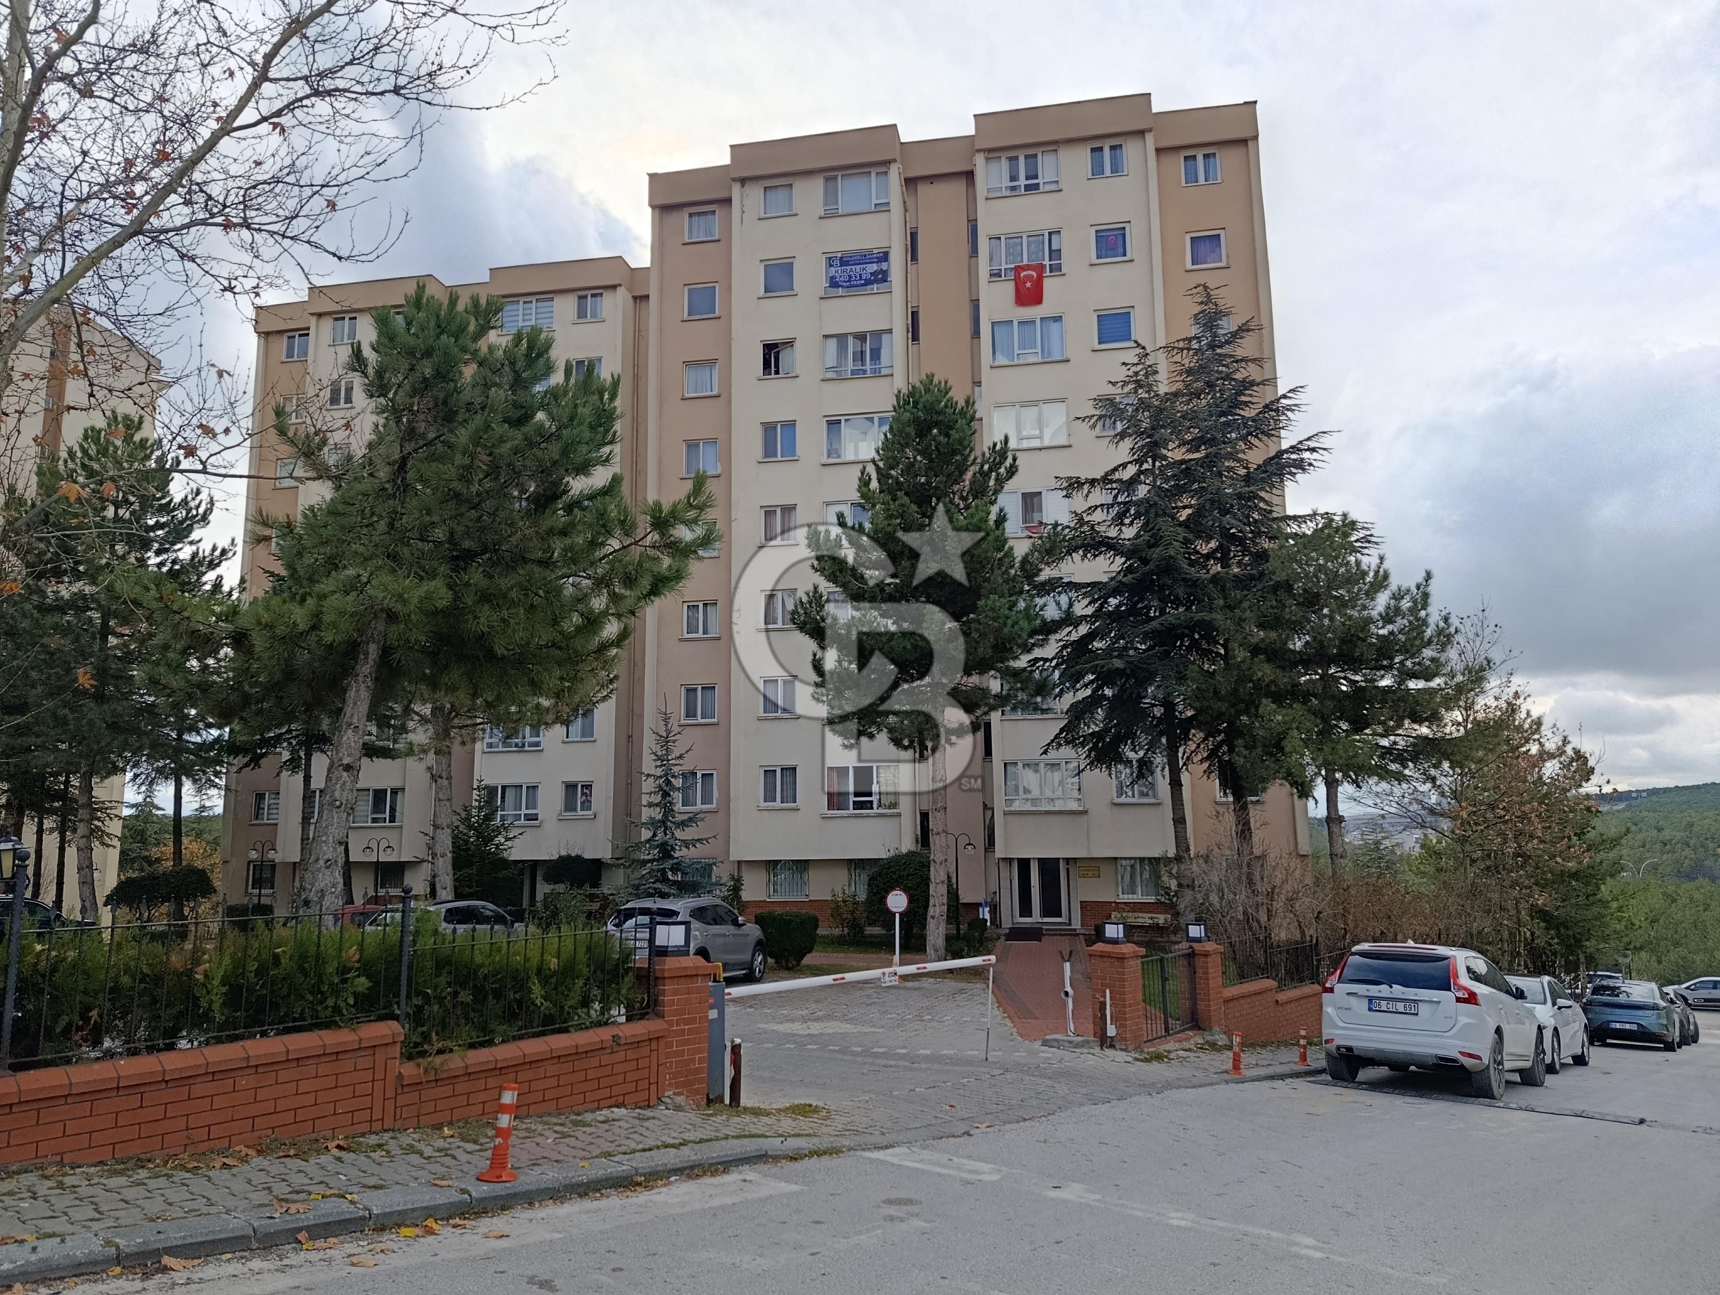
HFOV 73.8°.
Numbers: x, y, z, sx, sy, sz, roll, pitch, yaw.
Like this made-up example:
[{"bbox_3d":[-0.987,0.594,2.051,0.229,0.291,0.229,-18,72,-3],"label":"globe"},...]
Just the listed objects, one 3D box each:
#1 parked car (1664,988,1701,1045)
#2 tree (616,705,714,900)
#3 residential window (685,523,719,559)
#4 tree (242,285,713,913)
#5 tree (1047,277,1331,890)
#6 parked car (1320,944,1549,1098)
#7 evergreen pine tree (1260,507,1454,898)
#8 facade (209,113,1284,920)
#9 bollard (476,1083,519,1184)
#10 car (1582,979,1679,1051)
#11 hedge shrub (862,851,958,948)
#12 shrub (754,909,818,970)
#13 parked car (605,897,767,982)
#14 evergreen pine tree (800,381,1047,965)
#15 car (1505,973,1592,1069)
[{"bbox_3d":[23.012,10.619,33.200,1.810,1.530,4.400,-8,-19,38],"label":"parked car"},{"bbox_3d":[-5.009,4.627,29.809,2.700,6.350,2.700,-1,-9,0],"label":"tree"},{"bbox_3d":[-5.452,-3.651,39.351,1.196,1.257,0.150,-2,-9,10],"label":"residential window"},{"bbox_3d":[-4.984,-0.423,14.861,6.141,9.130,5.600,-1,-9,0],"label":"tree"},{"bbox_3d":[8.182,-1.000,28.496,6.956,16.935,6.200,-1,-9,0],"label":"tree"},{"bbox_3d":[7.438,4.702,14.722,1.900,1.710,4.640,-6,-17,37],"label":"parked car"},{"bbox_3d":[10.791,2.020,24.769,4.370,10.134,4.600,-1,-9,0],"label":"evergreen pine tree"},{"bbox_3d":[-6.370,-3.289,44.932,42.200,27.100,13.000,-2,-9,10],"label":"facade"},{"bbox_3d":[-1.689,2.285,5.433,0.200,0.450,0.200,4,-14,0],"label":"bollard"},{"bbox_3d":[19.506,9.264,28.845,1.860,1.540,4.700,-8,-18,37],"label":"car"},{"bbox_3d":[1.287,6.534,29.639,2.470,2.485,2.400,-1,-9,0],"label":"hedge shrub"},{"bbox_3d":[-1.627,6.599,25.900,1.420,1.360,1.420,1,-9,-10],"label":"shrub"},{"bbox_3d":[-3.330,5.840,22.750,1.810,1.600,4.380,-3,-13,19],"label":"parked car"},{"bbox_3d":[1.328,0.225,25.798,5.700,13.300,5.500,-2,-9,10],"label":"evergreen pine tree"},{"bbox_3d":[10.951,6.243,19.320,1.800,1.460,4.550,-8,-18,39],"label":"car"}]

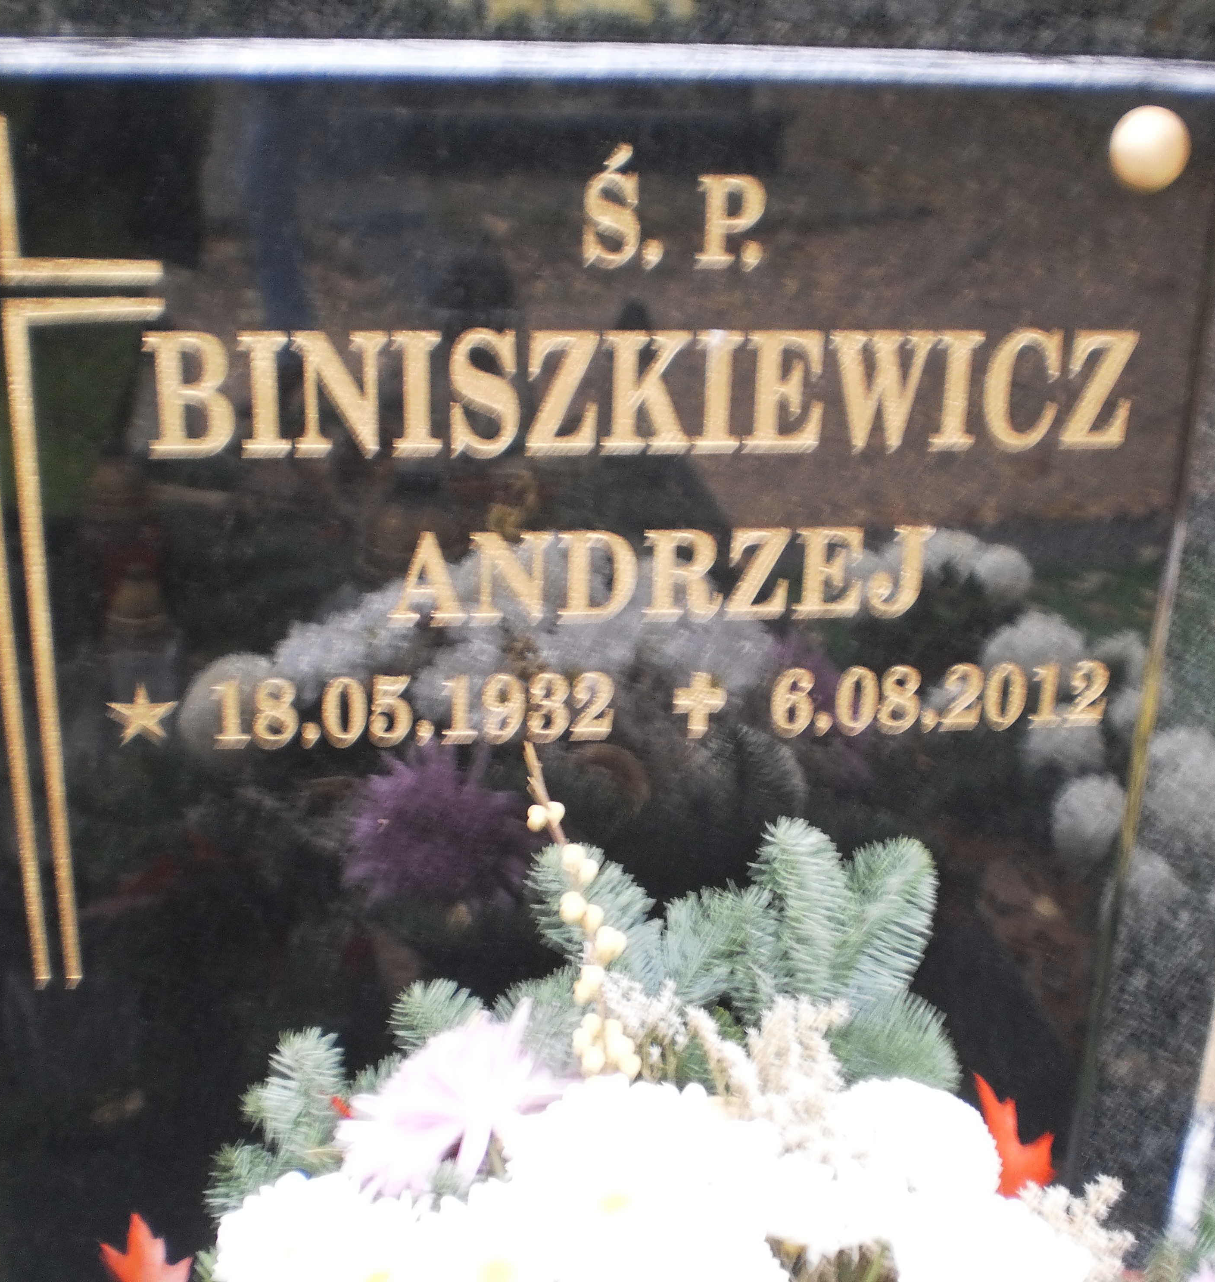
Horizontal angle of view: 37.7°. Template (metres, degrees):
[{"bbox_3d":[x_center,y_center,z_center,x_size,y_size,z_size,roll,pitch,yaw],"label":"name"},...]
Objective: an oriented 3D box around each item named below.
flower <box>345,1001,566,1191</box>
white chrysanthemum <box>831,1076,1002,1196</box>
[{"bbox_3d":[-0.073,0.218,0.839,0.112,0.090,0.100,-1,21,-6],"label":"flower"},{"bbox_3d":[0.133,0.220,0.770,0.077,0.066,0.074,-1,21,-6],"label":"white chrysanthemum"}]

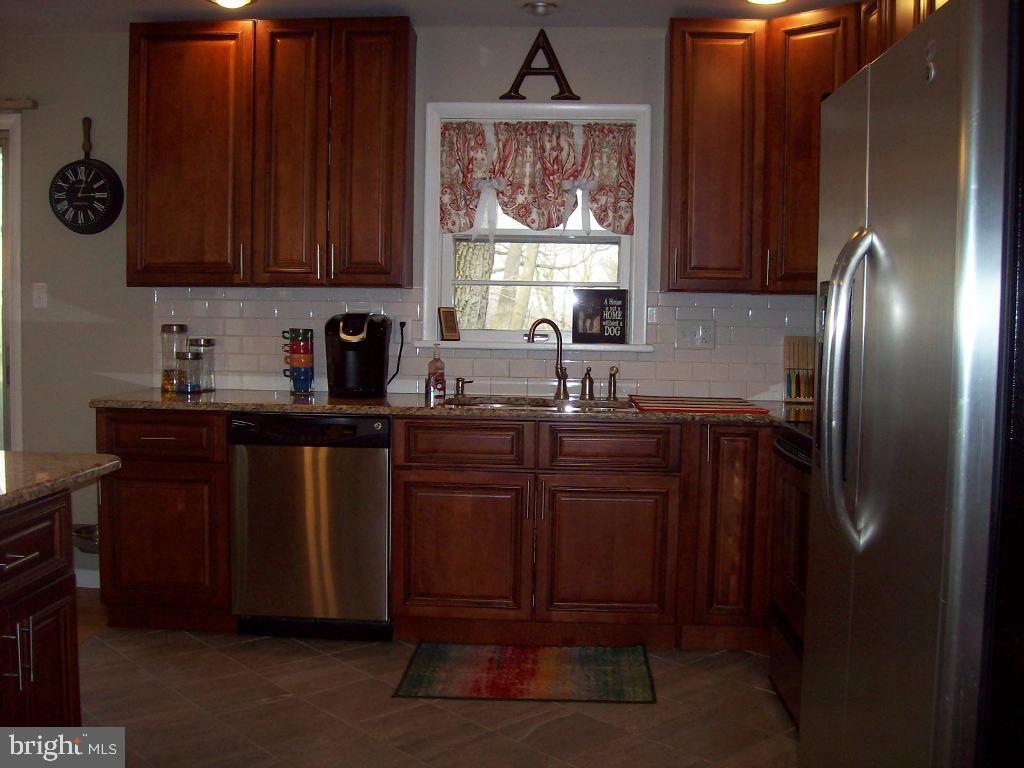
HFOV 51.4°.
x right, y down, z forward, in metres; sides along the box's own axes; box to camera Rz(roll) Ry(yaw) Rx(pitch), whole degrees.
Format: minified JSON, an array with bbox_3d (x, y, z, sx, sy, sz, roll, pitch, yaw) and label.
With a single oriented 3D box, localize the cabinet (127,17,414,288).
[{"bbox_3d":[-0.975,-0.927,4.332,1.143,1.072,0.322,1,4,3],"label":"cabinet"}]

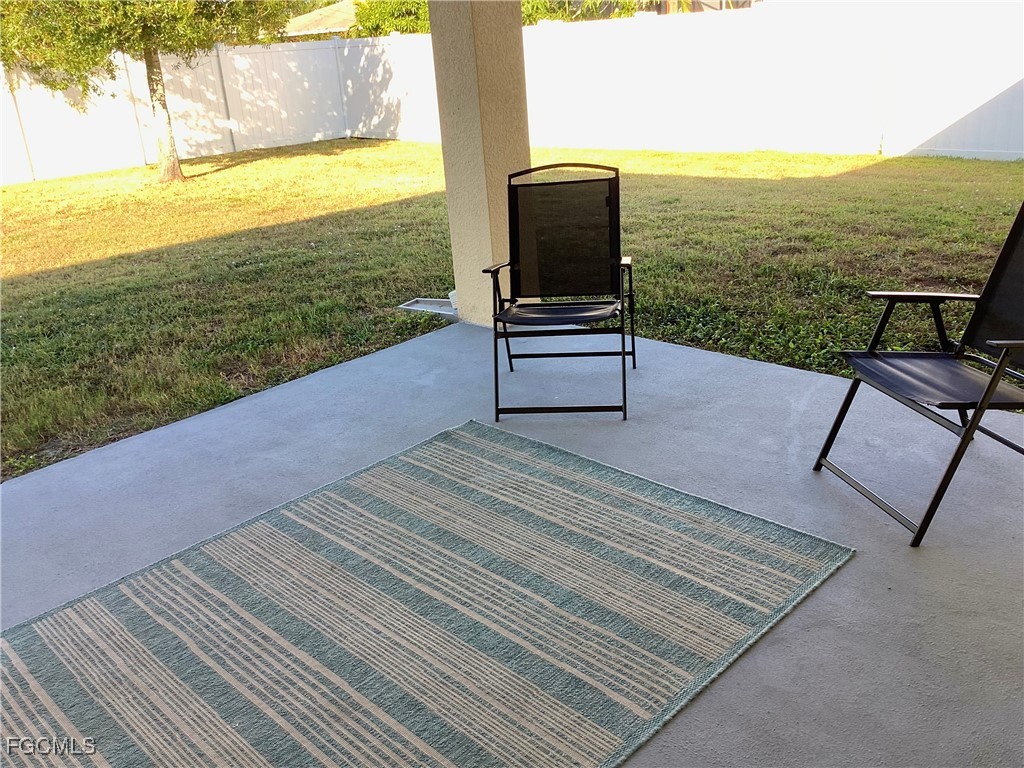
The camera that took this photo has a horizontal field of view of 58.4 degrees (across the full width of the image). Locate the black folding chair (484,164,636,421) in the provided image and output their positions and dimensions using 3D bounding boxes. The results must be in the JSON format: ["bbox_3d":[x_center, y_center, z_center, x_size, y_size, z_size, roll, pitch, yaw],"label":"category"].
[{"bbox_3d":[0.210,-0.405,3.805,0.590,0.909,0.729,-1,21,8],"label":"black folding chair"}]

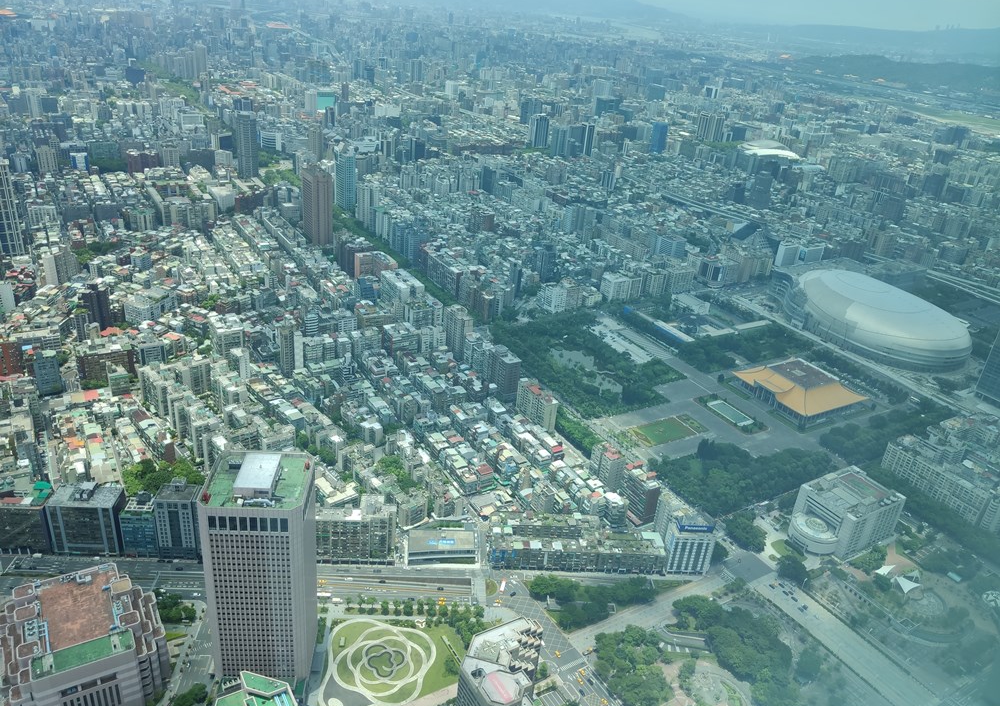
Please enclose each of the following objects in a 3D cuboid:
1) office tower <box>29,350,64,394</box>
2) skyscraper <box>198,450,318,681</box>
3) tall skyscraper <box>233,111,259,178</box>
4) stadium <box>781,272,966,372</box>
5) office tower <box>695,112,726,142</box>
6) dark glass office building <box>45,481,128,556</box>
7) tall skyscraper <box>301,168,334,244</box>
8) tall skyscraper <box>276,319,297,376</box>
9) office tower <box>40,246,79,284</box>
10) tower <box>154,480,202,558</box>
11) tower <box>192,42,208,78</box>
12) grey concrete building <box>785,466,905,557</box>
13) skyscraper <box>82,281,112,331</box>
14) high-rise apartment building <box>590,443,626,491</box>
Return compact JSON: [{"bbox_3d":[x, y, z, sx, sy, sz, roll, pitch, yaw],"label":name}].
[{"bbox_3d":[-423.670,17.110,703.000,20.250,39.400,19.000,-12,31,-33],"label":"office tower"},{"bbox_3d":[-135.300,126.080,434.940,53.120,136.000,52.370,2,26,-7],"label":"skyscraper"},{"bbox_3d":[-480.480,-389.010,1420.840,34.000,128.000,30.000,-9,30,-28],"label":"tall skyscraper"},{"bbox_3d":[511.550,-56.310,1017.470,186.000,64.000,252.000,-9,30,-27],"label":"stadium"},{"bbox_3d":[670.730,-717.180,2388.010,39.360,82.370,69.230,-10,30,-29],"label":"office tower"},{"bbox_3d":[-287.740,116.750,527.070,42.830,44.830,23.540,3,26,-7],"label":"dark glass office building"},{"bbox_3d":[-279.360,-223.380,1149.150,27.870,109.870,57.810,-10,30,-30],"label":"tall skyscraper"},{"bbox_3d":[-216.830,-1.170,768.490,12.350,57.420,9.230,18,28,23],"label":"tall skyscraper"},{"bbox_3d":[-540.370,-105.030,927.770,14.730,43.740,39.460,9,26,6],"label":"office tower"},{"bbox_3d":[-225.750,118.450,527.690,25.500,52.000,18.500,2,26,-7],"label":"tower"},{"bbox_3d":[-1009.010,-977.970,2531.260,39.000,110.000,34.000,-9,30,-28],"label":"tower"},{"bbox_3d":[283.620,132.490,621.190,83.930,40.100,50.570,-10,30,-30],"label":"grey concrete building"},{"bbox_3d":[-441.990,-51.670,824.840,26.470,52.150,22.000,-11,31,-31],"label":"skyscraper"},{"bbox_3d":[90.420,99.870,643.290,16.500,39.500,27.000,-9,30,-28],"label":"high-rise apartment building"}]

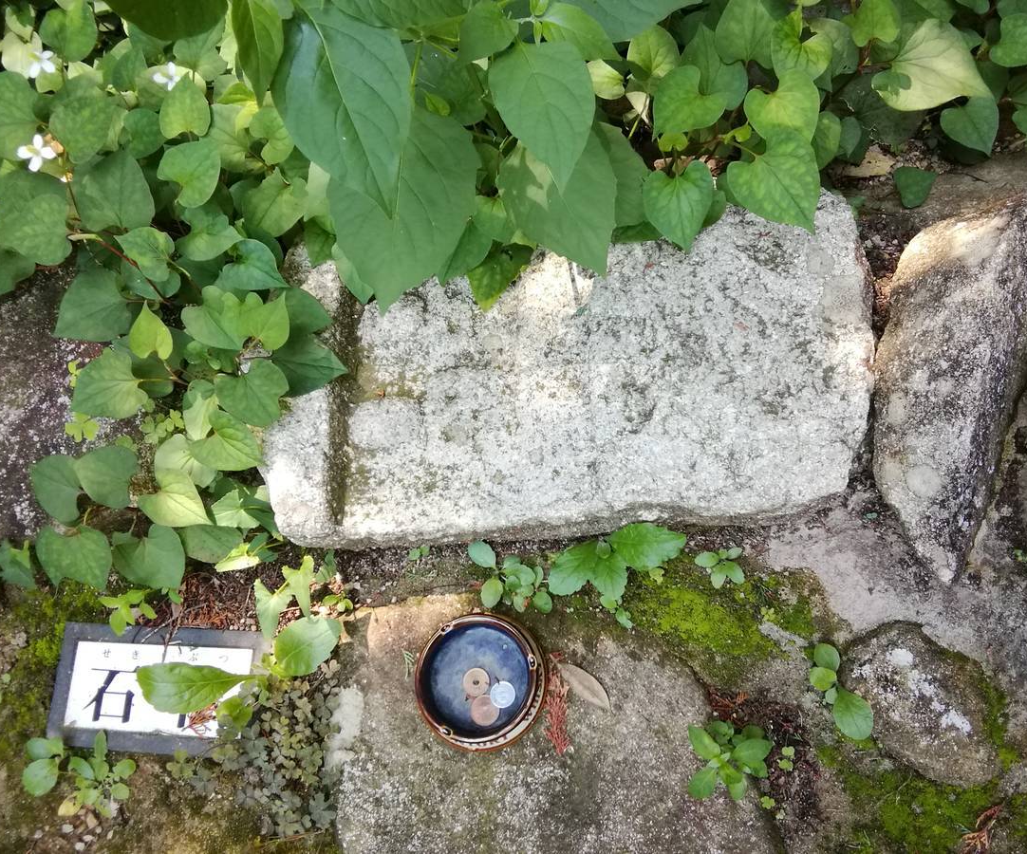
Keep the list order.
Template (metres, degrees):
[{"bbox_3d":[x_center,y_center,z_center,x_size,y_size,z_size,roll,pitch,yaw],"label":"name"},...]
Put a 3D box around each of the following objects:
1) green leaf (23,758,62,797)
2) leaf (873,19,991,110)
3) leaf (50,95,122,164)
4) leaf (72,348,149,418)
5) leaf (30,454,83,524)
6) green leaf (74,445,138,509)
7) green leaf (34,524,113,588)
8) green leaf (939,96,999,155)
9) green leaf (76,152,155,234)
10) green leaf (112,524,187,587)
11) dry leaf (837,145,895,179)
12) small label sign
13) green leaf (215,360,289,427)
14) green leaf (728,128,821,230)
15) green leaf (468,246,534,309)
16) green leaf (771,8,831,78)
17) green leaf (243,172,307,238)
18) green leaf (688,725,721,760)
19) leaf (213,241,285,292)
[{"bbox_3d":[-0.375,0.279,0.680,0.029,0.007,0.029,24,75,7],"label":"green leaf"},{"bbox_3d":[0.344,-0.285,0.688,0.089,0.018,0.075,29,97,15],"label":"leaf"},{"bbox_3d":[-0.389,-0.271,0.780,0.060,0.015,0.069,-14,82,-5],"label":"leaf"},{"bbox_3d":[-0.351,-0.032,0.733,0.061,0.016,0.063,-28,90,-17],"label":"leaf"},{"bbox_3d":[-0.390,0.047,0.737,0.059,0.011,0.057,22,75,-3],"label":"leaf"},{"bbox_3d":[-0.346,0.040,0.725,0.051,0.014,0.051,19,75,-11],"label":"green leaf"},{"bbox_3d":[-0.369,0.110,0.720,0.057,0.013,0.064,-13,77,-11],"label":"green leaf"},{"bbox_3d":[0.382,-0.253,0.715,0.048,0.012,0.057,-30,86,1],"label":"green leaf"},{"bbox_3d":[-0.350,-0.207,0.755,0.064,0.018,0.075,1,89,-15],"label":"green leaf"},{"bbox_3d":[-0.299,0.106,0.700,0.056,0.013,0.059,-28,79,-4],"label":"green leaf"},{"bbox_3d":[0.317,-0.236,0.765,0.050,0.010,0.035,-13,72,8],"label":"dry leaf"},{"bbox_3d":[-0.319,0.235,0.767,0.202,0.010,0.108,0,75,11],"label":"small label sign"},{"bbox_3d":[-0.210,-0.025,0.705,0.048,0.012,0.060,-31,83,-8],"label":"green leaf"},{"bbox_3d":[0.215,-0.200,0.695,0.068,0.016,0.080,-32,89,-4],"label":"green leaf"},{"bbox_3d":[-0.014,-0.132,0.745,0.052,0.018,0.065,15,95,-1],"label":"green leaf"},{"bbox_3d":[0.259,-0.344,0.775,0.054,0.014,0.083,6,79,2],"label":"green leaf"},{"bbox_3d":[-0.216,-0.201,0.775,0.053,0.015,0.064,31,82,-2],"label":"green leaf"},{"bbox_3d":[0.144,0.238,0.645,0.016,0.007,0.031,-40,74,-7],"label":"green leaf"},{"bbox_3d":[-0.218,-0.135,0.715,0.057,0.018,0.050,31,84,7],"label":"leaf"}]

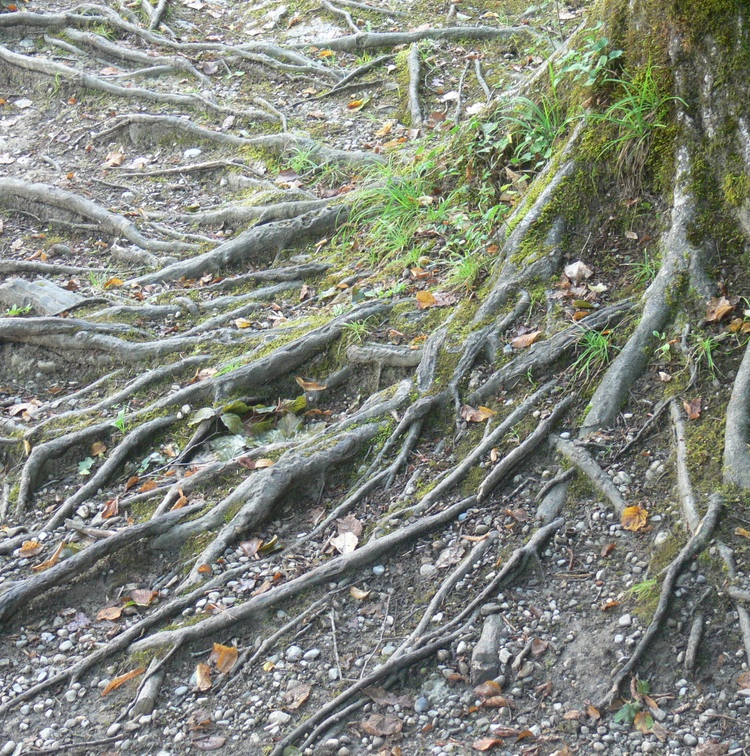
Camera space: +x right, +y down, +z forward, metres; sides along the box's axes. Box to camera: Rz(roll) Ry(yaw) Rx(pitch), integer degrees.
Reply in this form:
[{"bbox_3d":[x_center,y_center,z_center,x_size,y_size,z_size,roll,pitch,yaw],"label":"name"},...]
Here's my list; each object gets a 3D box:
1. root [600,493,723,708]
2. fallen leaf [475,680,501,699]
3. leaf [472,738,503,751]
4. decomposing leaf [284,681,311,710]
[{"bbox_3d":[0.488,0.357,3.845,0.067,0.158,0.521,9,25,20],"label":"root"},{"bbox_3d":[0.230,0.636,4.700,0.058,0.017,0.042,0,25,0],"label":"fallen leaf"},{"bbox_3d":[0.223,0.725,4.550,0.062,0.012,0.038,0,25,0],"label":"leaf"},{"bbox_3d":[-0.158,0.640,4.687,0.060,0.025,0.075,-1,27,0],"label":"decomposing leaf"}]

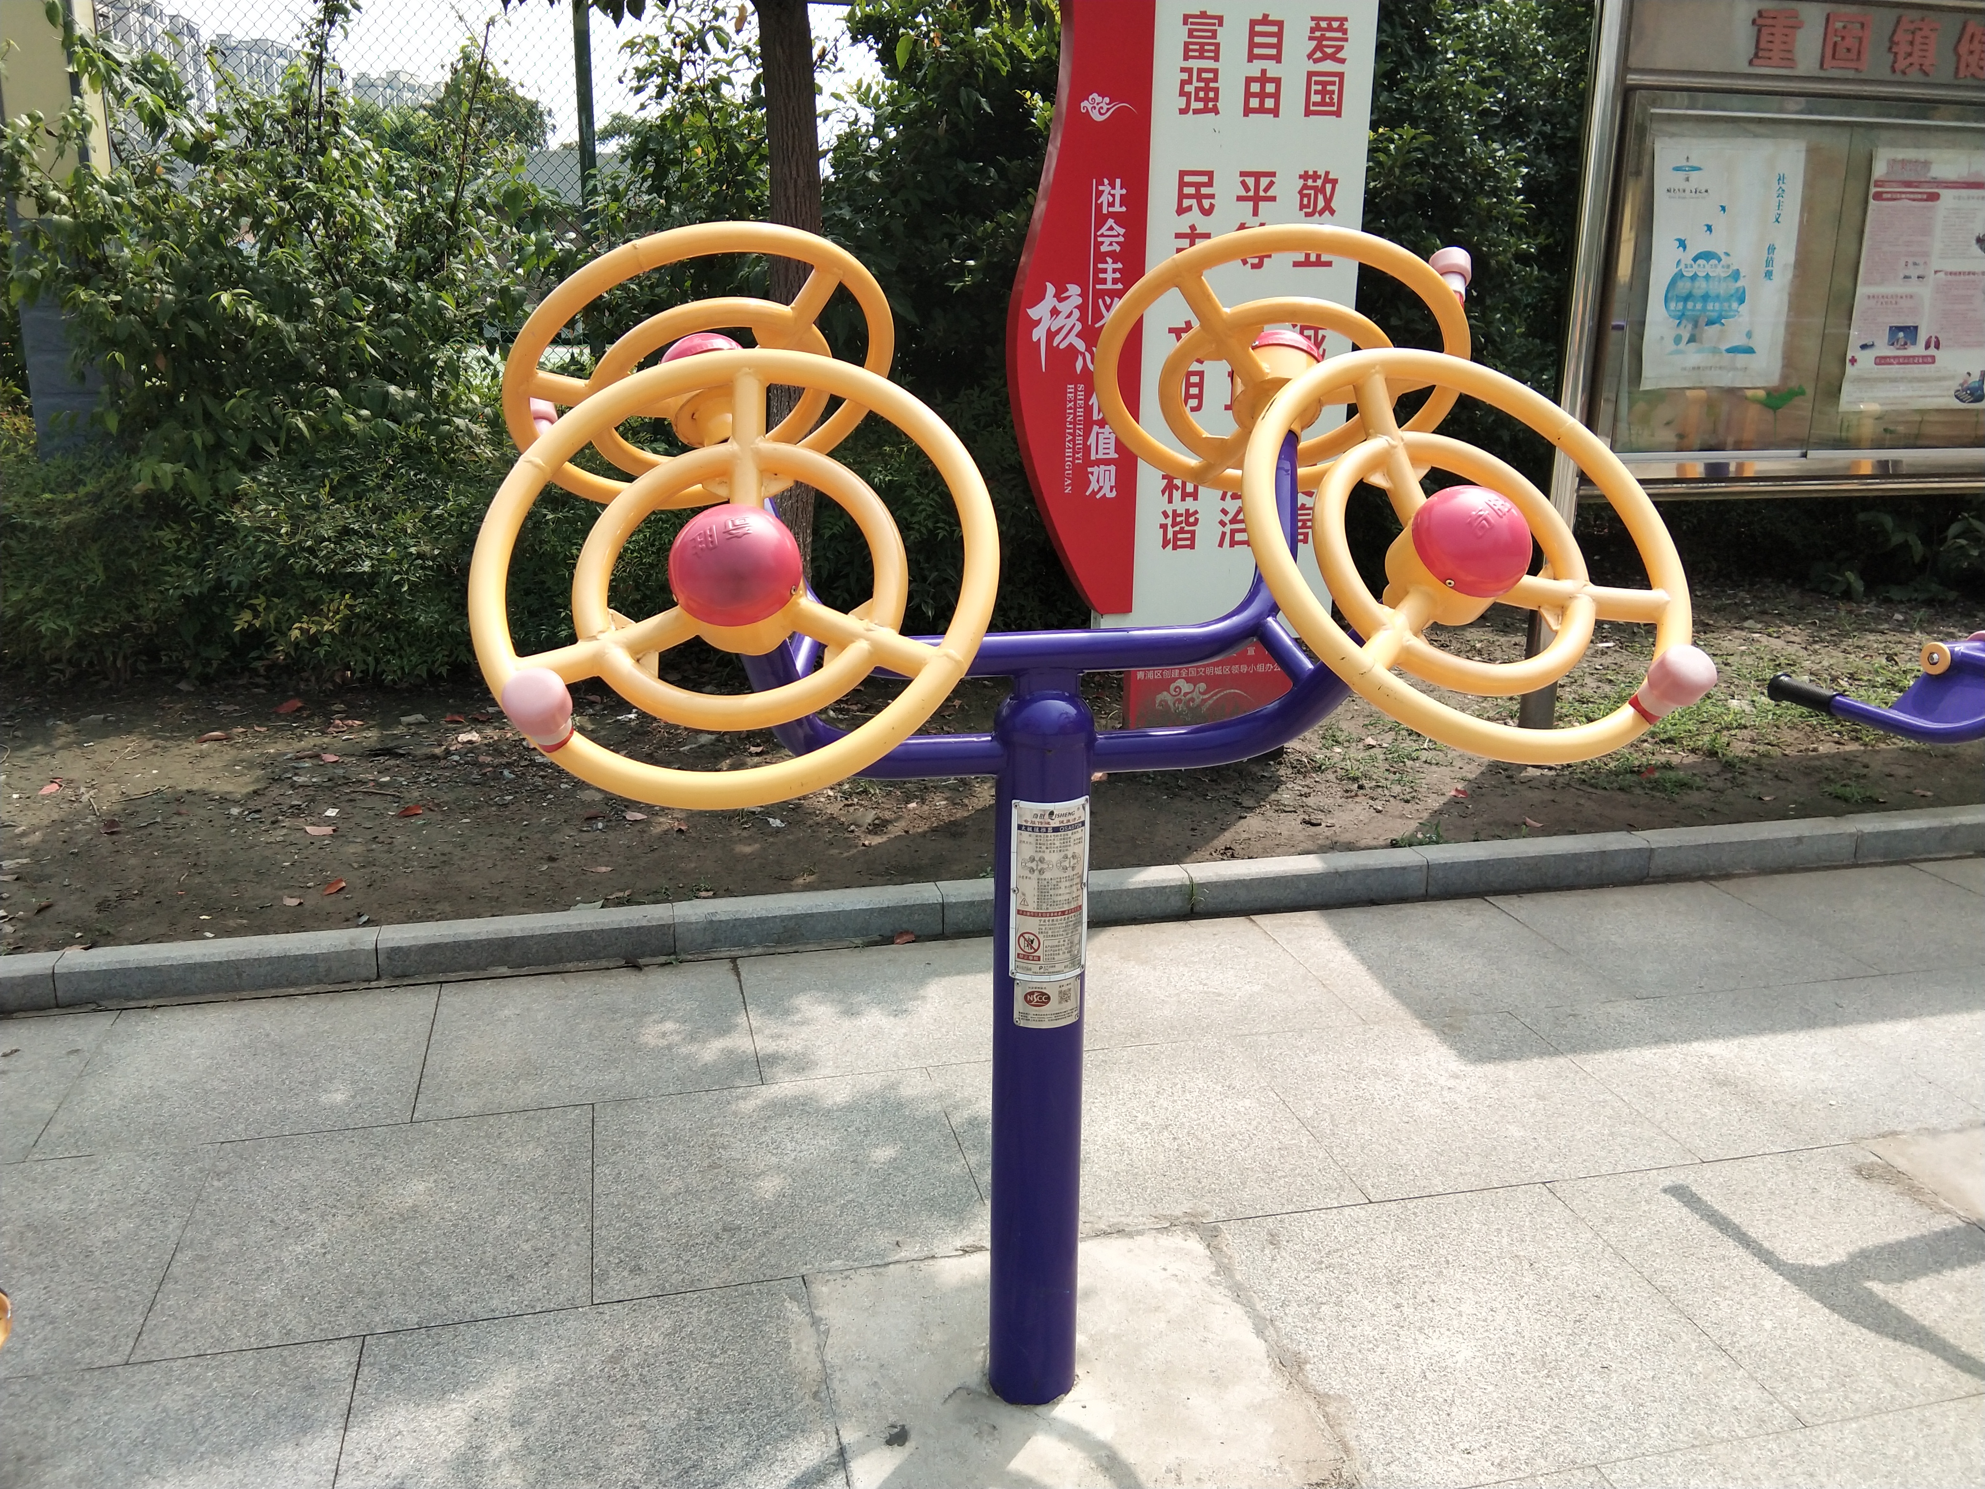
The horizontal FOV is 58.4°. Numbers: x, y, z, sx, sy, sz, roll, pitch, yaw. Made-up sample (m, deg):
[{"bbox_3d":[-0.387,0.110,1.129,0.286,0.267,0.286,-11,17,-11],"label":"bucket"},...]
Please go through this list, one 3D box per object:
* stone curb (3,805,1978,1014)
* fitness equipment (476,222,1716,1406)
[{"bbox_3d":[0.257,0.352,4.094,4.700,0.092,0.118,-3,16,-13],"label":"stone curb"},{"bbox_3d":[0.072,0.137,2.159,1.268,1.482,0.998,-2,16,-11],"label":"fitness equipment"}]

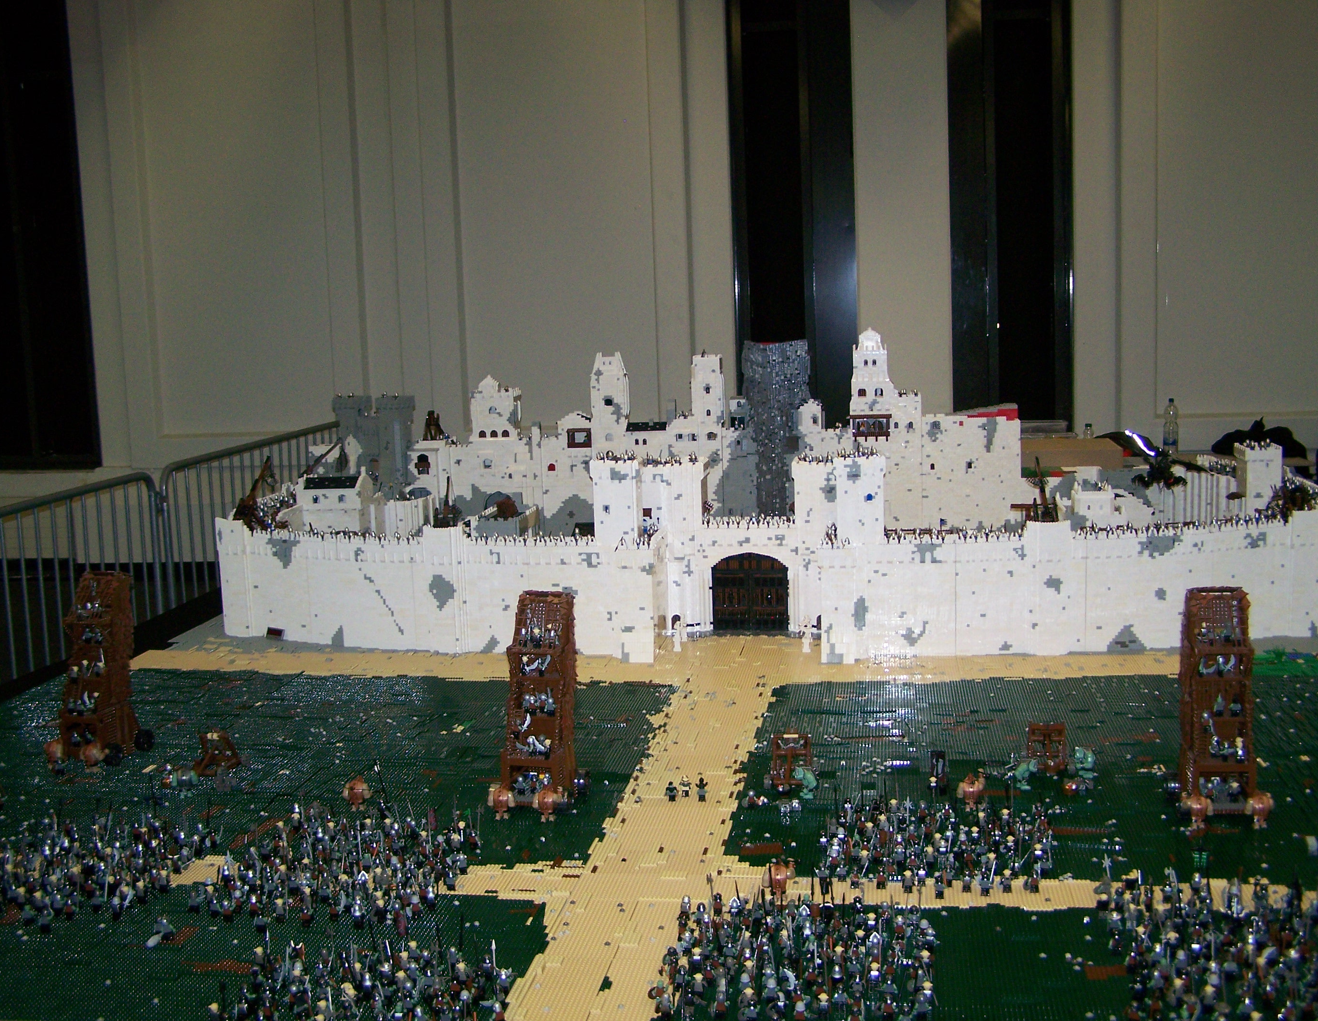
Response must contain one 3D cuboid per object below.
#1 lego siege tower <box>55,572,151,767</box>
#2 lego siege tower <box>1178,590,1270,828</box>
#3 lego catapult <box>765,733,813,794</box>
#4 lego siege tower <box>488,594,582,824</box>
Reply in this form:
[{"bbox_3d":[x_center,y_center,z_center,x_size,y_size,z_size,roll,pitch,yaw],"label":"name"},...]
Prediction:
[{"bbox_3d":[-1.370,0.381,3.629,0.172,0.455,0.185,1,9,20],"label":"lego siege tower"},{"bbox_3d":[1.127,0.390,3.026,0.172,0.455,0.185,-1,8,4],"label":"lego siege tower"},{"bbox_3d":[0.291,0.551,3.292,0.105,0.115,0.135,0,8,9],"label":"lego catapult"},{"bbox_3d":[-0.260,0.407,3.204,0.172,0.455,0.185,0,8,9],"label":"lego siege tower"}]

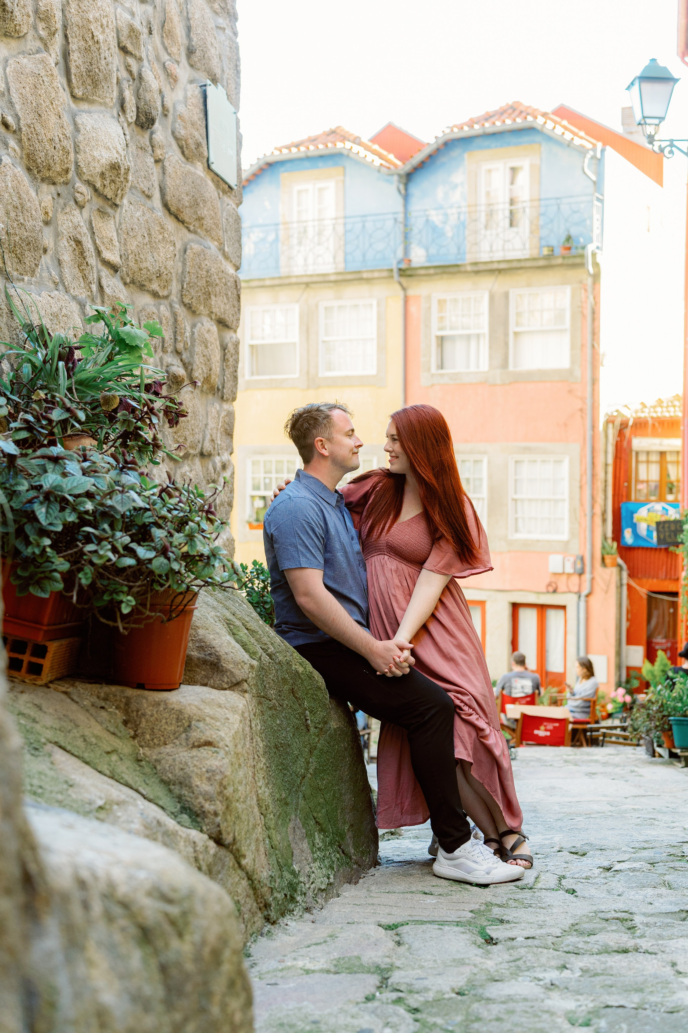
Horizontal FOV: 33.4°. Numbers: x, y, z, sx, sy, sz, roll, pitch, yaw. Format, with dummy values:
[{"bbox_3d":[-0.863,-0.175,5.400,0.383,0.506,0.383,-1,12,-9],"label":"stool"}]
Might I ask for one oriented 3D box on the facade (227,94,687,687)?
[{"bbox_3d":[2.138,-2.182,23.991,7.591,10.622,5.500,1,3,24],"label":"facade"}]

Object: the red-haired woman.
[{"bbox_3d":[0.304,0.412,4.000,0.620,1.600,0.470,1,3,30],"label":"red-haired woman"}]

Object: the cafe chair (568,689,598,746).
[{"bbox_3d":[3.030,2.610,14.700,0.480,0.860,0.520,0,2,-10],"label":"cafe chair"}]

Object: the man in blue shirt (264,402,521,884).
[{"bbox_3d":[0.173,0.420,3.970,0.840,1.630,0.530,1,2,12],"label":"man in blue shirt"}]

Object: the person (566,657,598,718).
[{"bbox_3d":[2.968,2.403,14.700,0.660,1.250,0.480,0,2,-13],"label":"person"}]

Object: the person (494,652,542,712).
[{"bbox_3d":[2.218,2.377,14.600,0.550,1.310,0.750,0,2,5],"label":"person"}]

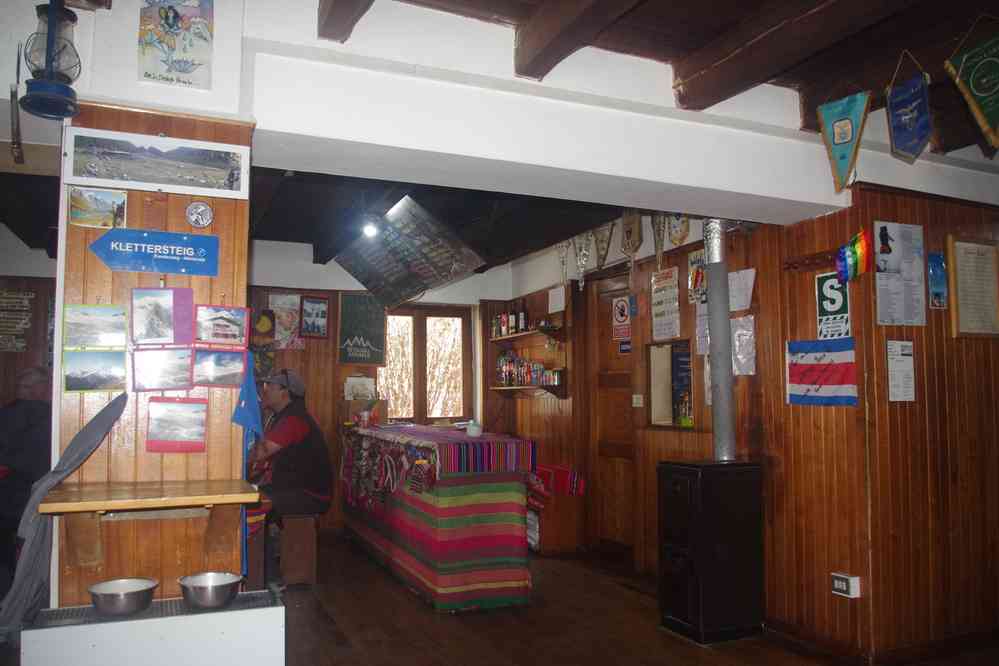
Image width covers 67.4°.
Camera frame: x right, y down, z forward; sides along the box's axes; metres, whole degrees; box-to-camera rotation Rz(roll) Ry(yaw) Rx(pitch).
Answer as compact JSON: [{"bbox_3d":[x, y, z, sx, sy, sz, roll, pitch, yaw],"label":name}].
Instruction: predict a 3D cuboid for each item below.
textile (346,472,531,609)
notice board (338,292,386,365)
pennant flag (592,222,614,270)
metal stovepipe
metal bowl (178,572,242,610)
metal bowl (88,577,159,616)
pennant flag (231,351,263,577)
[{"bbox_3d":[-0.515,1.200,5.080,0.529,0.723,2.085,2,-4,-23],"label":"textile"},{"bbox_3d":[-1.248,-0.041,6.837,0.425,0.630,0.030,2,-4,-23],"label":"notice board"},{"bbox_3d":[0.760,-0.624,5.480,0.020,0.335,0.280,2,-4,-23],"label":"pennant flag"},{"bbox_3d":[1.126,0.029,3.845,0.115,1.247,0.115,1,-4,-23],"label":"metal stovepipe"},{"bbox_3d":[-0.799,0.714,2.073,0.165,0.069,0.165,2,-4,-23],"label":"metal bowl"},{"bbox_3d":[-1.001,0.708,1.996,0.166,0.069,0.166,2,-4,-23],"label":"metal bowl"},{"bbox_3d":[-0.773,0.394,2.279,0.094,0.673,0.052,2,-4,-23],"label":"pennant flag"}]

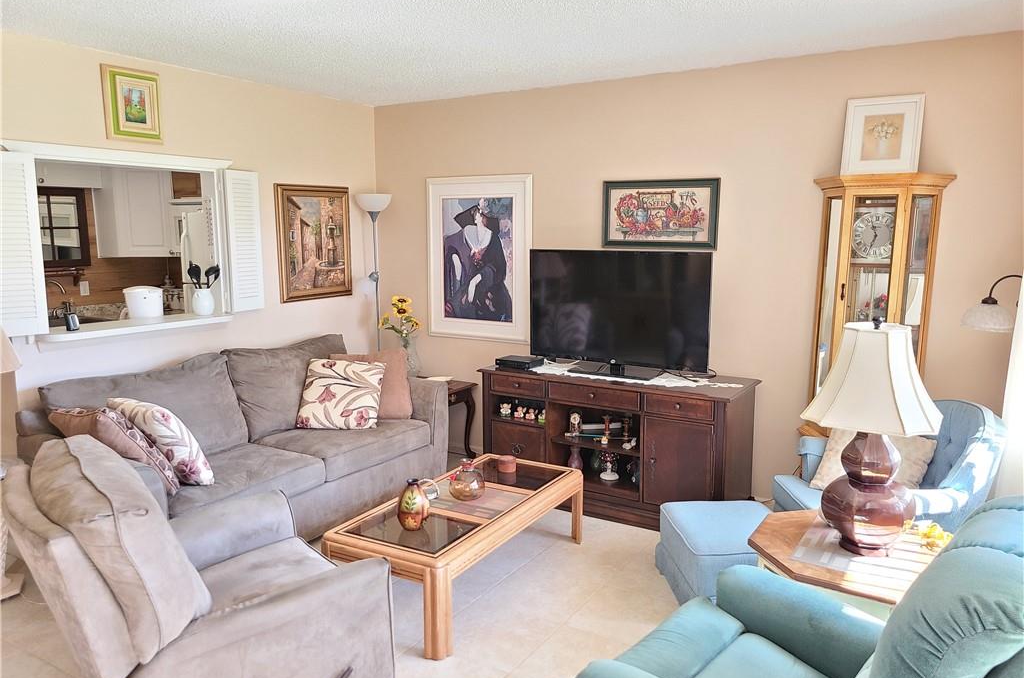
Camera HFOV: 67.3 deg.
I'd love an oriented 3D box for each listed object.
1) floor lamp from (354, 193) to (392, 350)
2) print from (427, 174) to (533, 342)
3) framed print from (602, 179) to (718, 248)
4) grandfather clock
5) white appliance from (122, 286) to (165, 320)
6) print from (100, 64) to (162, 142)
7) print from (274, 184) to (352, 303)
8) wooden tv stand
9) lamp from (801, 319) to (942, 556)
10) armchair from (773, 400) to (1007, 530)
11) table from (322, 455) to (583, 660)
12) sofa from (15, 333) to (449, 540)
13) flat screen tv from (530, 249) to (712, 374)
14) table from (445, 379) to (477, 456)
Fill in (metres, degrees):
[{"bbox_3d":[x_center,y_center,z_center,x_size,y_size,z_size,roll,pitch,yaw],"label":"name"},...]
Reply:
[{"bbox_3d":[-0.963,-0.123,5.508,0.270,1.790,0.270,5,10,32],"label":"floor lamp"},{"bbox_3d":[-0.235,-0.539,5.213,0.850,1.095,0.035,5,10,32],"label":"print"},{"bbox_3d":[0.856,-0.723,4.480,0.720,0.400,0.030,5,10,32],"label":"framed print"},{"bbox_3d":[1.738,0.129,3.802,0.650,1.825,0.350,5,9,32],"label":"grandfather clock"},{"bbox_3d":[-2.167,-0.215,4.530,0.230,0.200,0.240,5,10,32],"label":"white appliance"},{"bbox_3d":[-1.994,-1.227,4.044,0.035,0.370,0.320,5,10,32],"label":"print"},{"bbox_3d":[-1.294,-0.630,5.081,0.045,0.745,0.625,5,9,32],"label":"print"},{"bbox_3d":[0.588,0.580,4.446,1.500,0.742,0.580,5,9,32],"label":"wooden tv stand"},{"bbox_3d":[1.166,0.308,2.493,0.410,0.760,0.410,5,10,32],"label":"lamp"},{"bbox_3d":[1.560,0.687,3.194,0.760,0.870,0.810,0,8,2],"label":"armchair"},{"bbox_3d":[-0.200,0.901,3.475,0.570,0.375,1.257,5,9,29],"label":"table"},{"bbox_3d":[-1.347,0.540,4.240,0.940,0.870,2.170,5,9,30],"label":"sofa"},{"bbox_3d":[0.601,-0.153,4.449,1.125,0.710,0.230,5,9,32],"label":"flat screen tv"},{"bbox_3d":[-0.594,0.572,5.281,0.580,0.520,0.440,5,9,32],"label":"table"}]

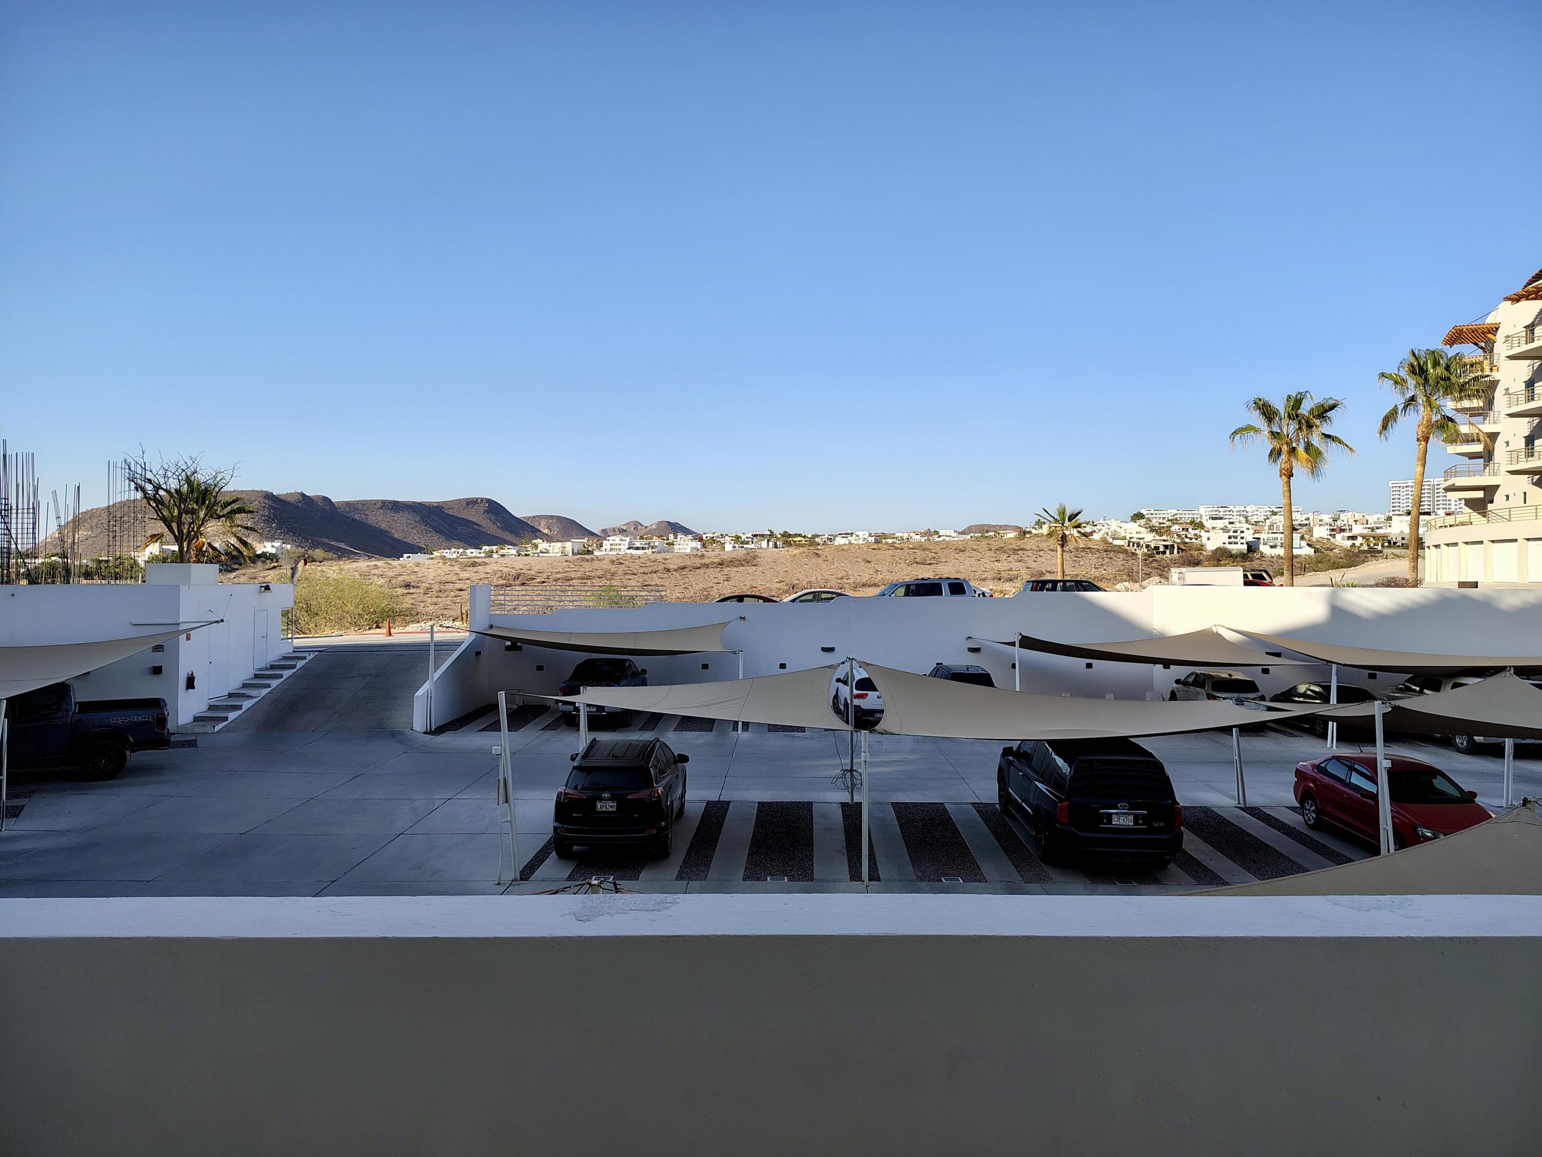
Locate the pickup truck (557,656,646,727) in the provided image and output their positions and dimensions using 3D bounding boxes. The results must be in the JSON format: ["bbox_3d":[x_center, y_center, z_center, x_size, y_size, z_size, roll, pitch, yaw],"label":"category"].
[{"bbox_3d":[-4.780,3.260,31.700,1.860,1.780,5.250,0,0,1],"label":"pickup truck"}]

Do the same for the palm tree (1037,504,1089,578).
[{"bbox_3d":[13.308,-0.932,48.991,2.374,4.975,2.374,0,1,0],"label":"palm tree"}]

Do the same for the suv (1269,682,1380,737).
[{"bbox_3d":[15.089,3.460,28.856,1.820,1.440,4.600,0,1,2],"label":"suv"}]

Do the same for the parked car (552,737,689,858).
[{"bbox_3d":[-2.490,3.620,18.600,1.860,1.690,4.600,0,0,0],"label":"parked car"}]

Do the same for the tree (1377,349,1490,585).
[{"bbox_3d":[26.338,-4.336,42.500,4.400,9.570,4.300,0,0,0],"label":"tree"}]

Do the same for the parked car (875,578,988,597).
[{"bbox_3d":[5.500,0.930,41.000,5.000,1.880,1.950,0,0,-1],"label":"parked car"}]

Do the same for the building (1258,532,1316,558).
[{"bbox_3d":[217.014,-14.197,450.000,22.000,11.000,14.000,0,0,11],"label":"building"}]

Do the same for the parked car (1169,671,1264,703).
[{"bbox_3d":[13.000,3.400,31.800,1.790,1.640,4.350,0,0,3],"label":"parked car"}]

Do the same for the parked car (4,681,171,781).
[{"bbox_3d":[-15.744,3.279,22.640,5.360,1.920,2.030,0,1,-25],"label":"parked car"}]

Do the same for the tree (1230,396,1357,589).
[{"bbox_3d":[20.468,-3.431,42.000,4.800,7.760,4.600,0,0,0],"label":"tree"}]

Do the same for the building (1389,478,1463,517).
[{"bbox_3d":[539.995,-64.096,877.119,53.000,33.000,20.000,1,1,34],"label":"building"}]

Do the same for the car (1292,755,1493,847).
[{"bbox_3d":[10.335,3.670,17.551,1.700,1.470,4.380,0,1,0],"label":"car"}]

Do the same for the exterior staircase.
[{"bbox_3d":[-15.550,3.360,32.500,1.100,1.750,6.600,0,0,2],"label":"exterior staircase"}]

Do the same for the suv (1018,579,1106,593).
[{"bbox_3d":[11.501,0.921,39.827,4.550,1.680,1.800,0,1,2],"label":"suv"}]

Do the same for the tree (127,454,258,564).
[{"bbox_3d":[-17.577,-2.000,32.500,3.800,3.500,3.600,0,0,0],"label":"tree"}]

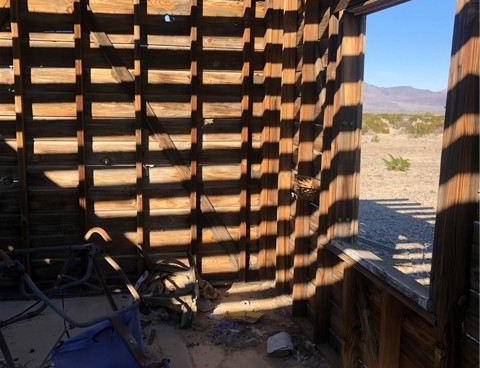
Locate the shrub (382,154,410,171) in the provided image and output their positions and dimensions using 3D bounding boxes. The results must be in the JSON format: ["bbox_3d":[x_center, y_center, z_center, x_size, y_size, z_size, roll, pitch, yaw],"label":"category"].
[{"bbox_3d":[4.007,-0.553,13.263,0.663,0.380,0.597,3,9,17],"label":"shrub"}]

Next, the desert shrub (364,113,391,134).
[{"bbox_3d":[8.708,-3.874,33.109,1.703,1.310,1.447,3,9,14],"label":"desert shrub"}]

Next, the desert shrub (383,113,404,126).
[{"bbox_3d":[14.347,-6.011,48.406,1.975,1.231,1.679,3,9,16],"label":"desert shrub"}]

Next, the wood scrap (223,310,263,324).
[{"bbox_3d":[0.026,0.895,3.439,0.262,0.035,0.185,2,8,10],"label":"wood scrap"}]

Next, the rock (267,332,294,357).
[{"bbox_3d":[0.234,0.926,2.989,0.155,0.105,0.137,1,8,5],"label":"rock"}]

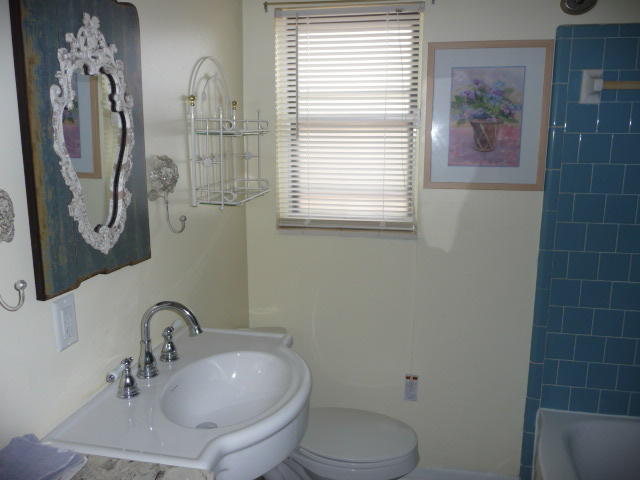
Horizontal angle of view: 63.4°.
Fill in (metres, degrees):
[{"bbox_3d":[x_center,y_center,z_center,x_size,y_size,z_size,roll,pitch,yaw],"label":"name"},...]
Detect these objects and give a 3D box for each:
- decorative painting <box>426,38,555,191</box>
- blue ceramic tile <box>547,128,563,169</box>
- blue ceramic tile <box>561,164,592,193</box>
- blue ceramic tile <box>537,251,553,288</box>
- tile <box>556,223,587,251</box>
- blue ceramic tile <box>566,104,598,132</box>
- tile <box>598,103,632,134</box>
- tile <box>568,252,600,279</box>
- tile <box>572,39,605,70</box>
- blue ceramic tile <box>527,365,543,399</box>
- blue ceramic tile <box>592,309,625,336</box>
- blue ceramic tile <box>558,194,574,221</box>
[{"bbox_3d":[0.620,-0.457,1.933,0.439,0.538,0.022,2,10,10],"label":"decorative painting"},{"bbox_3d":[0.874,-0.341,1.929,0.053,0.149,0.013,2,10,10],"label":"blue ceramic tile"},{"bbox_3d":[0.949,-0.228,1.922,0.108,0.108,0.010,2,10,9],"label":"blue ceramic tile"},{"bbox_3d":[0.866,0.115,1.997,0.051,0.153,0.010,2,10,9],"label":"blue ceramic tile"},{"bbox_3d":[0.948,-0.012,1.961,0.108,0.108,0.010,2,11,9],"label":"tile"},{"bbox_3d":[0.950,-0.443,1.882,0.108,0.108,0.010,2,11,9],"label":"blue ceramic tile"},{"bbox_3d":[1.058,-0.439,1.864,0.108,0.108,0.010,2,11,9],"label":"tile"},{"bbox_3d":[1.001,0.097,1.972,0.108,0.108,0.010,2,11,9],"label":"tile"},{"bbox_3d":[0.952,-0.659,1.844,0.108,0.108,0.010,2,10,9],"label":"tile"},{"bbox_3d":[0.865,0.564,2.081,0.051,0.152,0.010,2,11,9],"label":"blue ceramic tile"},{"bbox_3d":[1.107,0.317,1.992,0.108,0.108,0.010,2,10,9],"label":"blue ceramic tile"},{"bbox_3d":[0.921,-0.122,1.946,0.053,0.108,0.010,2,10,9],"label":"blue ceramic tile"}]

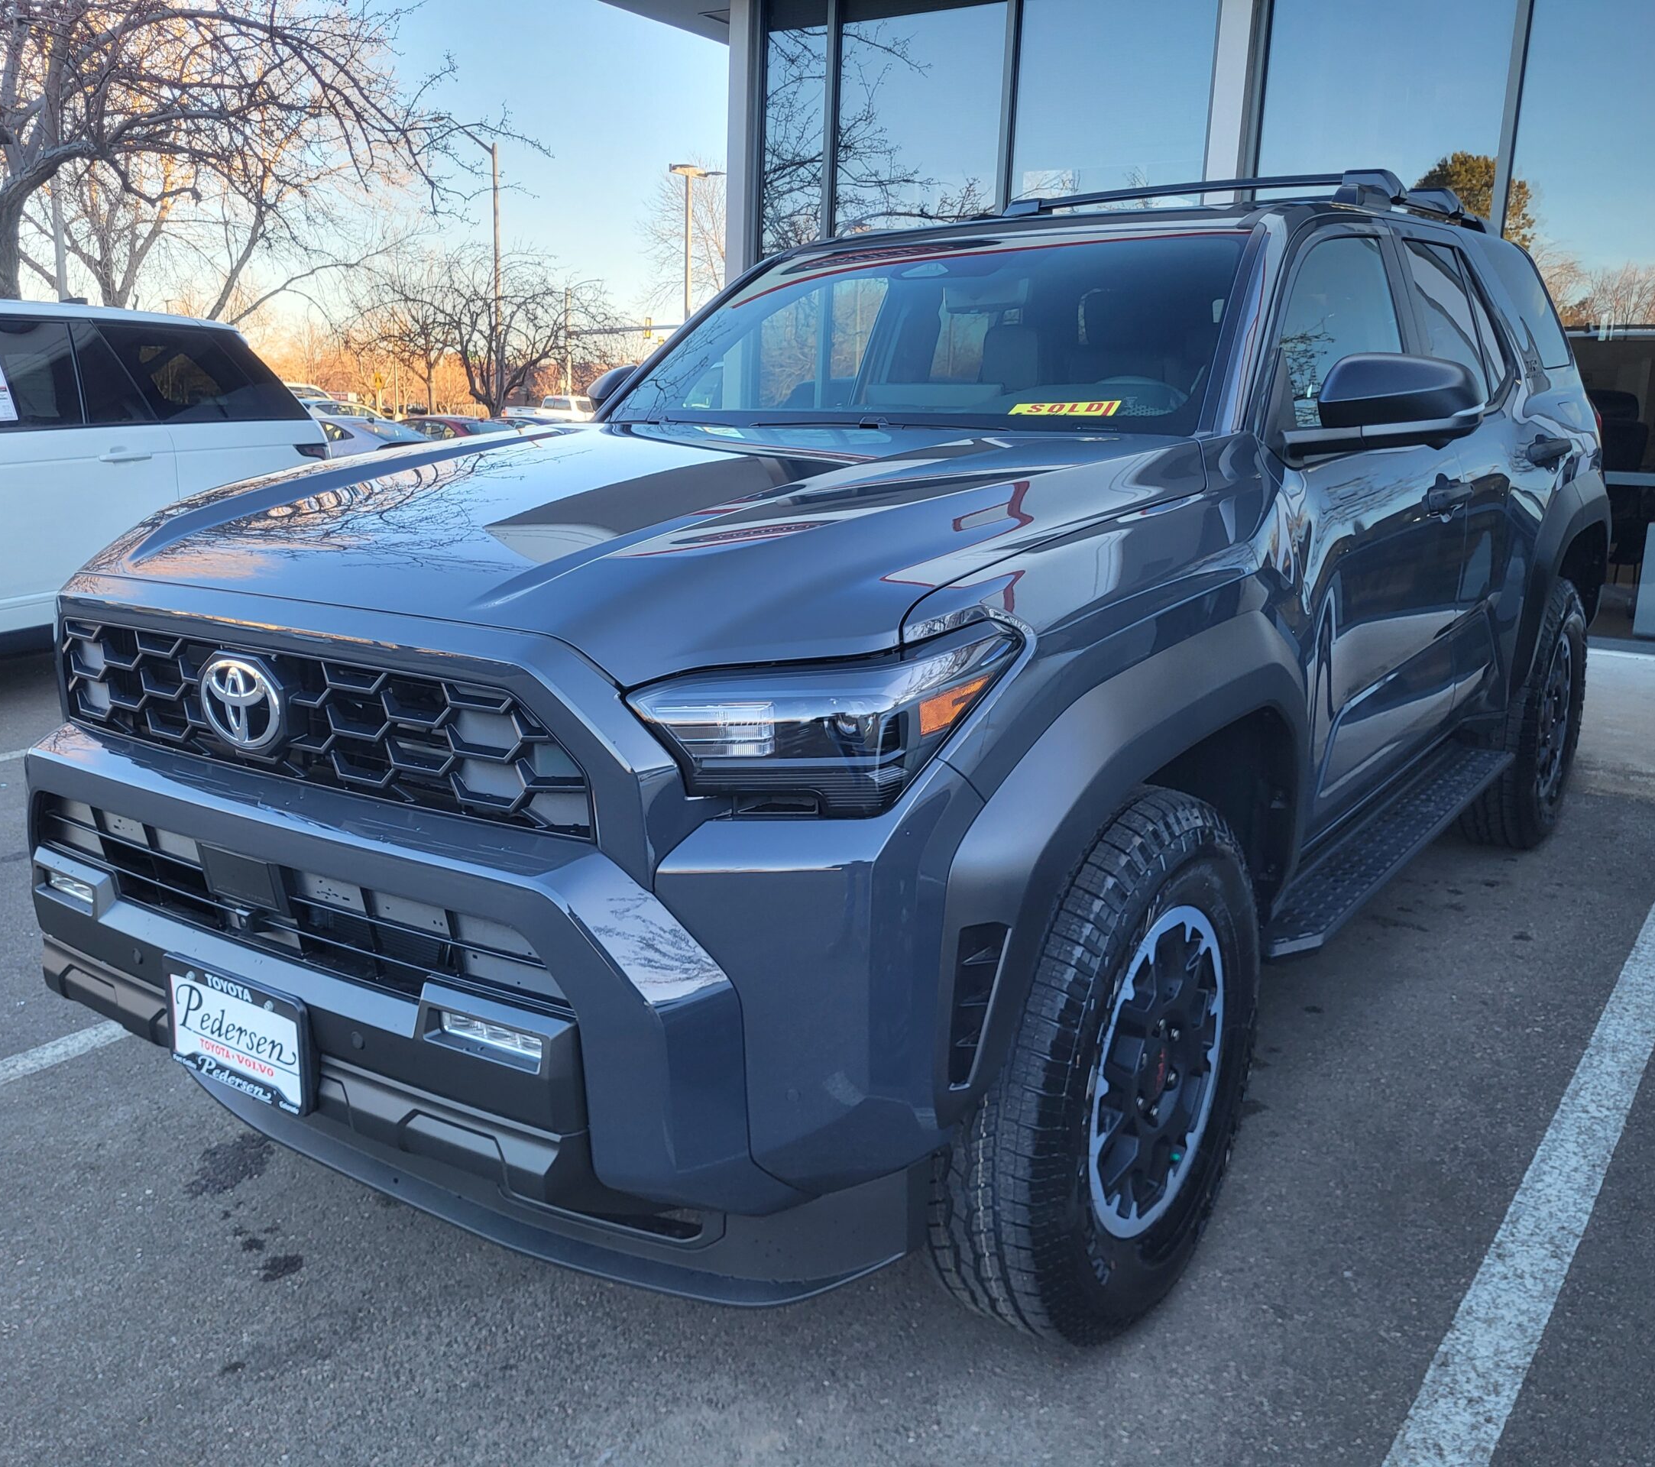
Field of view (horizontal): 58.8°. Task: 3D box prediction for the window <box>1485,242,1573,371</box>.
[{"bbox_3d":[2.128,-1.288,4.450,0.080,0.400,0.880,-15,2,39],"label":"window"}]

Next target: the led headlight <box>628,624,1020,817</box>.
[{"bbox_3d":[-0.008,-0.034,1.749,0.330,0.198,0.380,9,17,35],"label":"led headlight"}]

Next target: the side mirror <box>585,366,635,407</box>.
[{"bbox_3d":[-0.524,-0.838,3.728,0.298,0.180,0.190,9,17,35],"label":"side mirror"}]

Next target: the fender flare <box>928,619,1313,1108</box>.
[{"bbox_3d":[0.417,0.090,2.105,0.180,0.550,1.170,8,17,35],"label":"fender flare"}]

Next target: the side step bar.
[{"bbox_3d":[1.274,0.222,3.322,0.180,0.080,1.650,9,17,35],"label":"side step bar"}]

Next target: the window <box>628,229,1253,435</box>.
[{"bbox_3d":[0.184,-0.850,3.141,1.480,0.130,0.660,8,59,35],"label":"window"}]

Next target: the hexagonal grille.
[{"bbox_3d":[-0.767,-0.026,1.987,1.190,0.210,0.110,8,17,35],"label":"hexagonal grille"}]

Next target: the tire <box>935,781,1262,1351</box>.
[{"bbox_3d":[0.428,0.487,2.232,0.263,0.812,0.812,9,17,35],"label":"tire"}]

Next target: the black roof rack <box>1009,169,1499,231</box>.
[{"bbox_3d":[1.137,-1.495,4.258,1.150,0.120,1.460,9,17,35],"label":"black roof rack"}]

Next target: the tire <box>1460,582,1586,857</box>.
[{"bbox_3d":[2.111,-0.076,4.532,0.275,0.820,0.820,8,17,35],"label":"tire"}]

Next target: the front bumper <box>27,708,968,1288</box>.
[{"bbox_3d":[-0.681,0.317,2.177,1.900,0.720,0.460,8,17,35],"label":"front bumper"}]

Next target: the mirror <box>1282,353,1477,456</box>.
[{"bbox_3d":[1.006,-0.597,2.631,0.298,0.180,0.190,9,17,35],"label":"mirror"}]

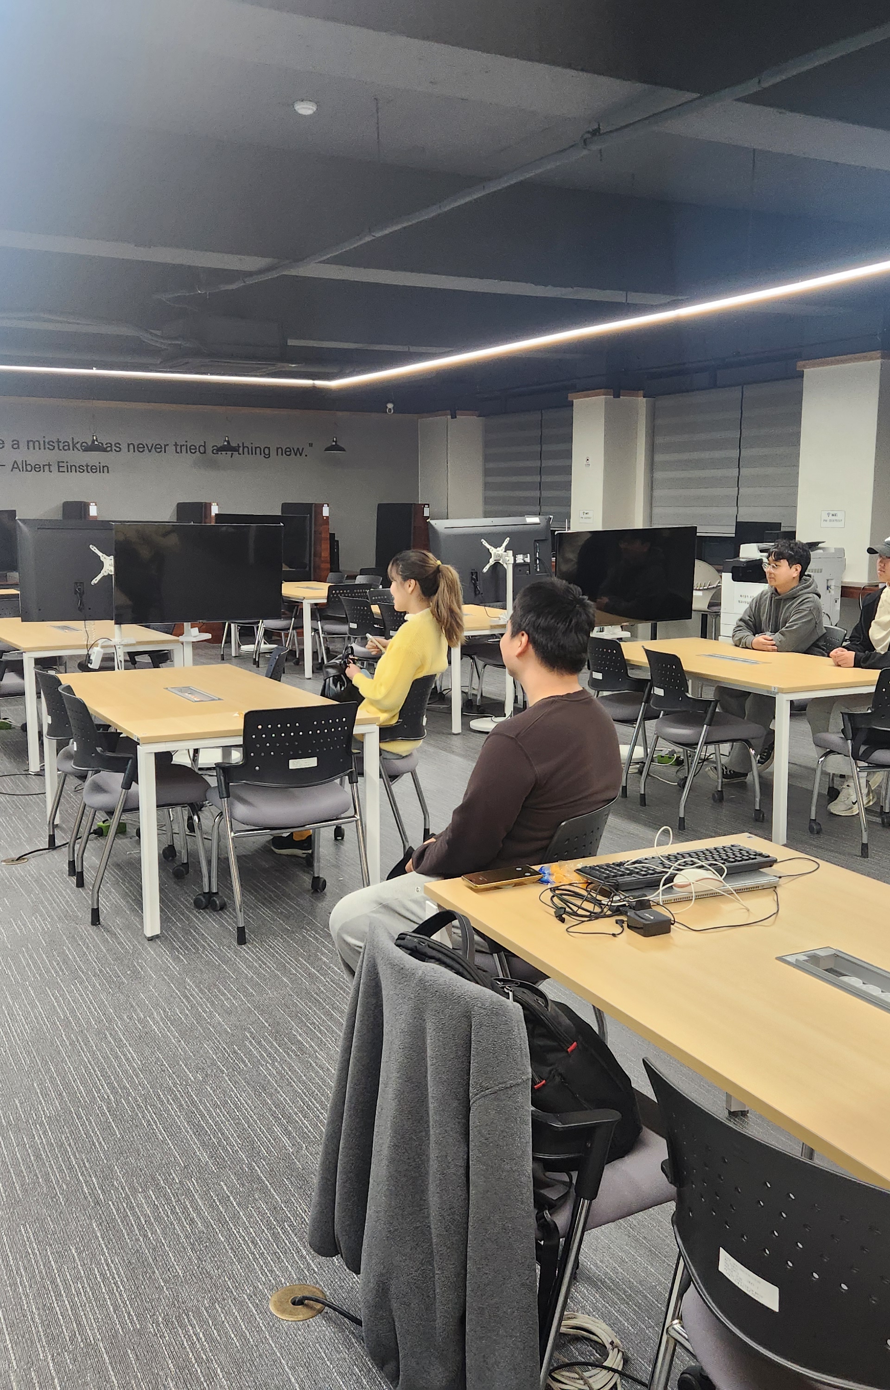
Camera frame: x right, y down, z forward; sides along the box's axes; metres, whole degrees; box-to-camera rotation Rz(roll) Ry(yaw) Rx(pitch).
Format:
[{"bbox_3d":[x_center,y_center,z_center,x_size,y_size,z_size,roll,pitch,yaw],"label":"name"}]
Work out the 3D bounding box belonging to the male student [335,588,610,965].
[{"bbox_3d":[0.073,0.365,3.319,0.740,1.340,0.520,4,10,25],"label":"male student"}]

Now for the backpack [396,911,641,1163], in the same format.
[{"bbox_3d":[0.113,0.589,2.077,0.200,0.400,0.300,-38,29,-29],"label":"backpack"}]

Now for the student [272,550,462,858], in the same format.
[{"bbox_3d":[-0.355,0.040,5.372,0.790,1.340,0.460,1,9,6],"label":"student"}]

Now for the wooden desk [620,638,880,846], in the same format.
[{"bbox_3d":[1.530,0.172,6.572,0.917,0.720,1.808,-4,10,-26],"label":"wooden desk"}]

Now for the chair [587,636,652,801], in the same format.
[{"bbox_3d":[1.097,0.089,6.765,0.540,0.820,0.540,-4,10,-24],"label":"chair"}]

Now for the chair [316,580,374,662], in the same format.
[{"bbox_3d":[-0.938,-0.547,10.747,0.540,0.820,0.540,-4,10,-27],"label":"chair"}]

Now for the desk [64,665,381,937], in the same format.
[{"bbox_3d":[-1.089,0.355,5.357,0.917,0.720,1.808,-5,10,-28],"label":"desk"}]

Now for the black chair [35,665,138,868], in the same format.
[{"bbox_3d":[-1.470,0.306,5.361,0.550,0.810,0.530,-5,10,-28],"label":"black chair"}]

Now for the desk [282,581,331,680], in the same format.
[{"bbox_3d":[-1.271,-0.641,11.671,0.923,0.715,1.803,-5,10,-30],"label":"desk"}]

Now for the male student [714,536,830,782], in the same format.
[{"bbox_3d":[1.798,-0.213,7.018,0.660,1.340,0.500,-3,10,-20],"label":"male student"}]

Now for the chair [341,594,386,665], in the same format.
[{"bbox_3d":[-0.408,-0.306,9.232,0.540,0.820,0.540,-4,10,-24],"label":"chair"}]

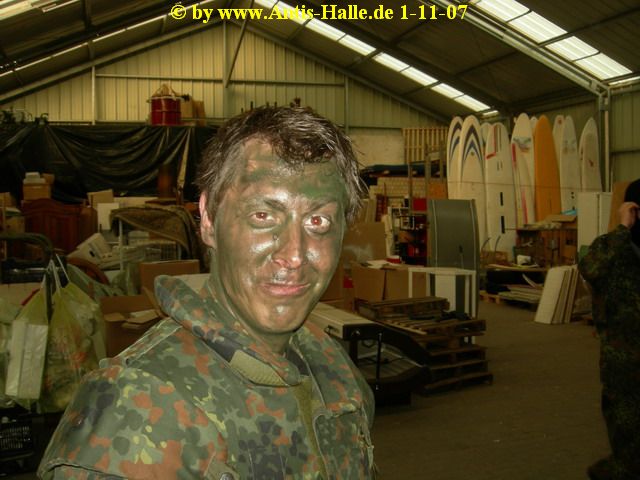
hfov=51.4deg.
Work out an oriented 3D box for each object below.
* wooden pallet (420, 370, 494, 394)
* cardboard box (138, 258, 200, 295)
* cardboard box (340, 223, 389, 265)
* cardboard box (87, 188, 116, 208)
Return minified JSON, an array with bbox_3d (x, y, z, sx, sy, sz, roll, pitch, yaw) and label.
[{"bbox_3d":[0.899,1.227,6.301,0.800,0.125,1.200,-3,4,-32],"label":"wooden pallet"},{"bbox_3d":[-1.176,0.324,5.200,0.460,0.340,0.360,-2,4,-21],"label":"cardboard box"},{"bbox_3d":[0.532,0.039,8.750,0.620,0.530,0.420,-1,4,-3],"label":"cardboard box"},{"bbox_3d":[-2.760,-0.496,8.350,0.290,0.270,0.270,-2,4,-27],"label":"cardboard box"}]

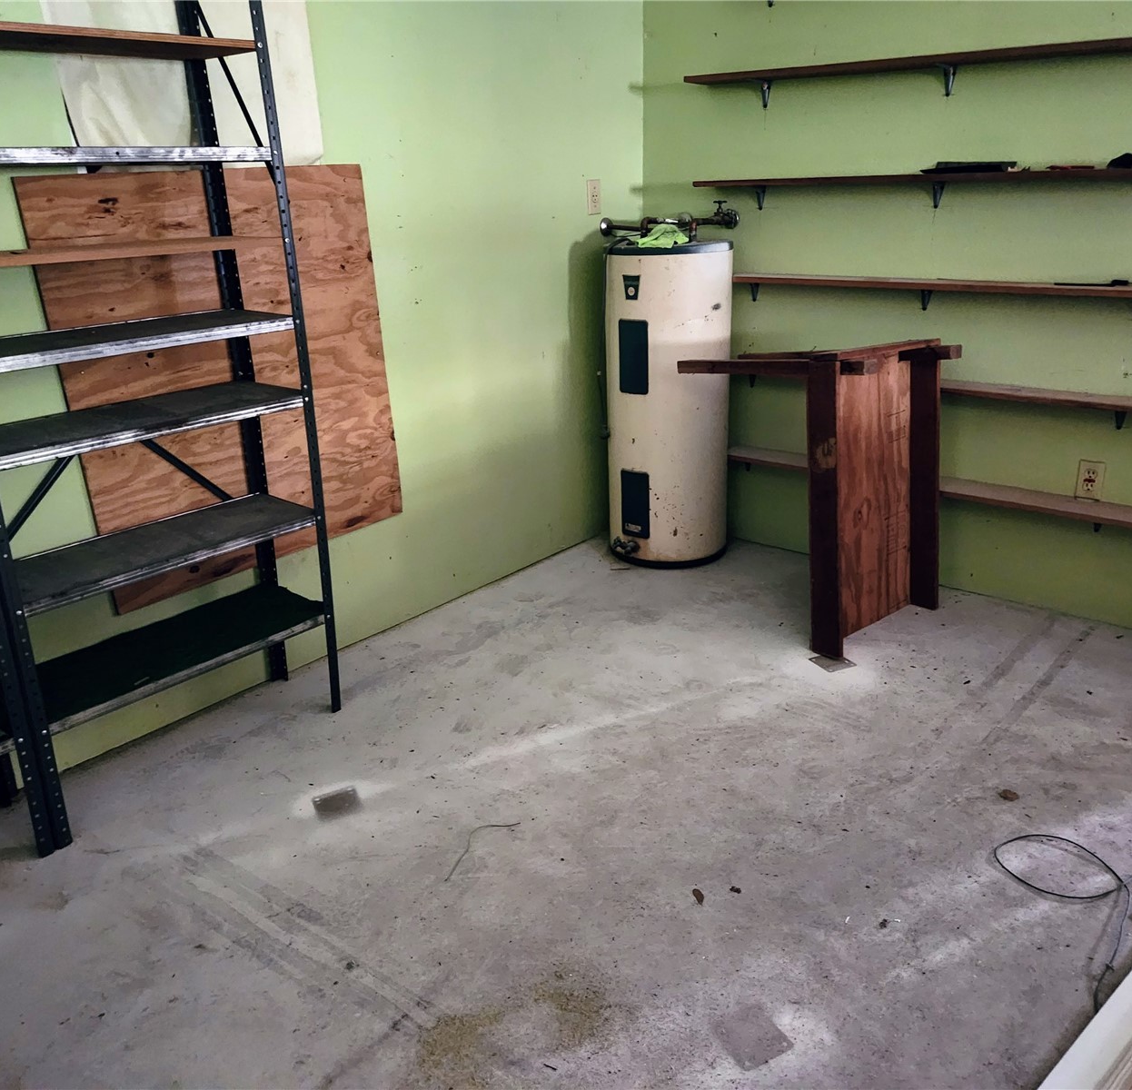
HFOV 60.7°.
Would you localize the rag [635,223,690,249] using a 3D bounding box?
[{"bbox_3d":[0.332,-1.056,3.302,0.175,0.080,0.190,1,20,6],"label":"rag"}]

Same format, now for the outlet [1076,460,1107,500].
[{"bbox_3d":[1.613,-0.199,2.970,0.071,0.117,0.012,15,25,37],"label":"outlet"}]

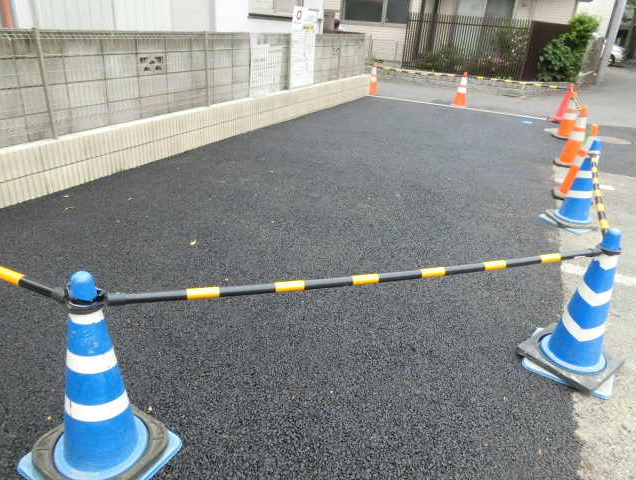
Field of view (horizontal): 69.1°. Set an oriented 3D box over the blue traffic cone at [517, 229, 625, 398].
[{"bbox_3d":[1.315,0.278,2.206,0.420,0.700,0.420,23,30,34],"label":"blue traffic cone"}]

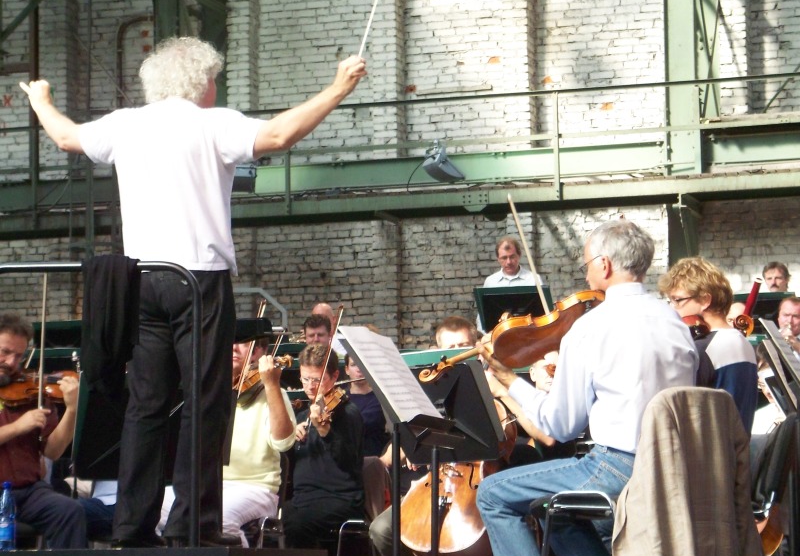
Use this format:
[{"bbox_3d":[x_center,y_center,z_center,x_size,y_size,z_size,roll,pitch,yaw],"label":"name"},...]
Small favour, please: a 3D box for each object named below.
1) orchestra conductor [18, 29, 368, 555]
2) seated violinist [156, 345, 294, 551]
[{"bbox_3d":[-0.726,0.050,9.600,1.170,1.800,0.580,-3,-7,22],"label":"orchestra conductor"},{"bbox_3d":[-0.722,0.833,11.377,0.580,1.280,0.800,-4,-8,31],"label":"seated violinist"}]

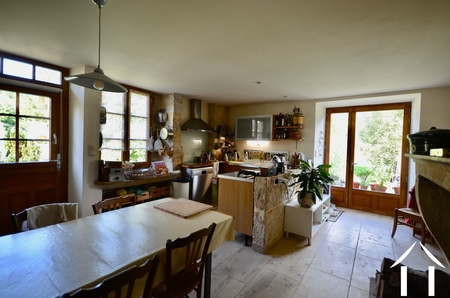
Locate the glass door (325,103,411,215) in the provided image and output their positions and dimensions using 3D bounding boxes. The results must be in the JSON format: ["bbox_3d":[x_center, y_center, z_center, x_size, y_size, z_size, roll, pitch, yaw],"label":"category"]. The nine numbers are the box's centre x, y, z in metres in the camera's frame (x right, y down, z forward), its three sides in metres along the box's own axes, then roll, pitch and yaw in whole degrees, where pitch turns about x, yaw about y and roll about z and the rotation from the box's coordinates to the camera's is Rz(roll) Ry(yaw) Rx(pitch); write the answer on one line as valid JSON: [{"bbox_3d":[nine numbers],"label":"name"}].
[{"bbox_3d":[3.038,0.206,4.412,1.520,2.320,0.100,2,2,37],"label":"glass door"}]

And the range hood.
[{"bbox_3d":[-0.703,-0.770,4.753,0.500,0.740,0.870,2,2,37],"label":"range hood"}]

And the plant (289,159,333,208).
[{"bbox_3d":[1.292,0.488,3.071,0.630,0.730,0.640,2,2,37],"label":"plant"}]

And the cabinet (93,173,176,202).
[{"bbox_3d":[-1.601,0.871,3.720,0.440,0.780,1.600,2,2,37],"label":"cabinet"}]

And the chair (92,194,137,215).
[{"bbox_3d":[-0.899,0.902,1.791,0.460,0.840,0.440,2,2,32],"label":"chair"}]

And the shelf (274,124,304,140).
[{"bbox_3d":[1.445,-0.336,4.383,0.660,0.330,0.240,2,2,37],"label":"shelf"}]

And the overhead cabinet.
[{"bbox_3d":[0.777,-0.480,4.818,0.950,0.570,0.360,2,2,37],"label":"overhead cabinet"}]

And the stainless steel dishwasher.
[{"bbox_3d":[-0.745,0.844,4.575,0.600,0.840,0.600,2,2,37],"label":"stainless steel dishwasher"}]

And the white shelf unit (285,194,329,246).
[{"bbox_3d":[1.414,1.099,3.340,0.390,0.497,1.210,2,2,37],"label":"white shelf unit"}]

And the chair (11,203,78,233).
[{"bbox_3d":[-1.261,0.899,1.483,0.460,0.840,0.430,3,2,40],"label":"chair"}]

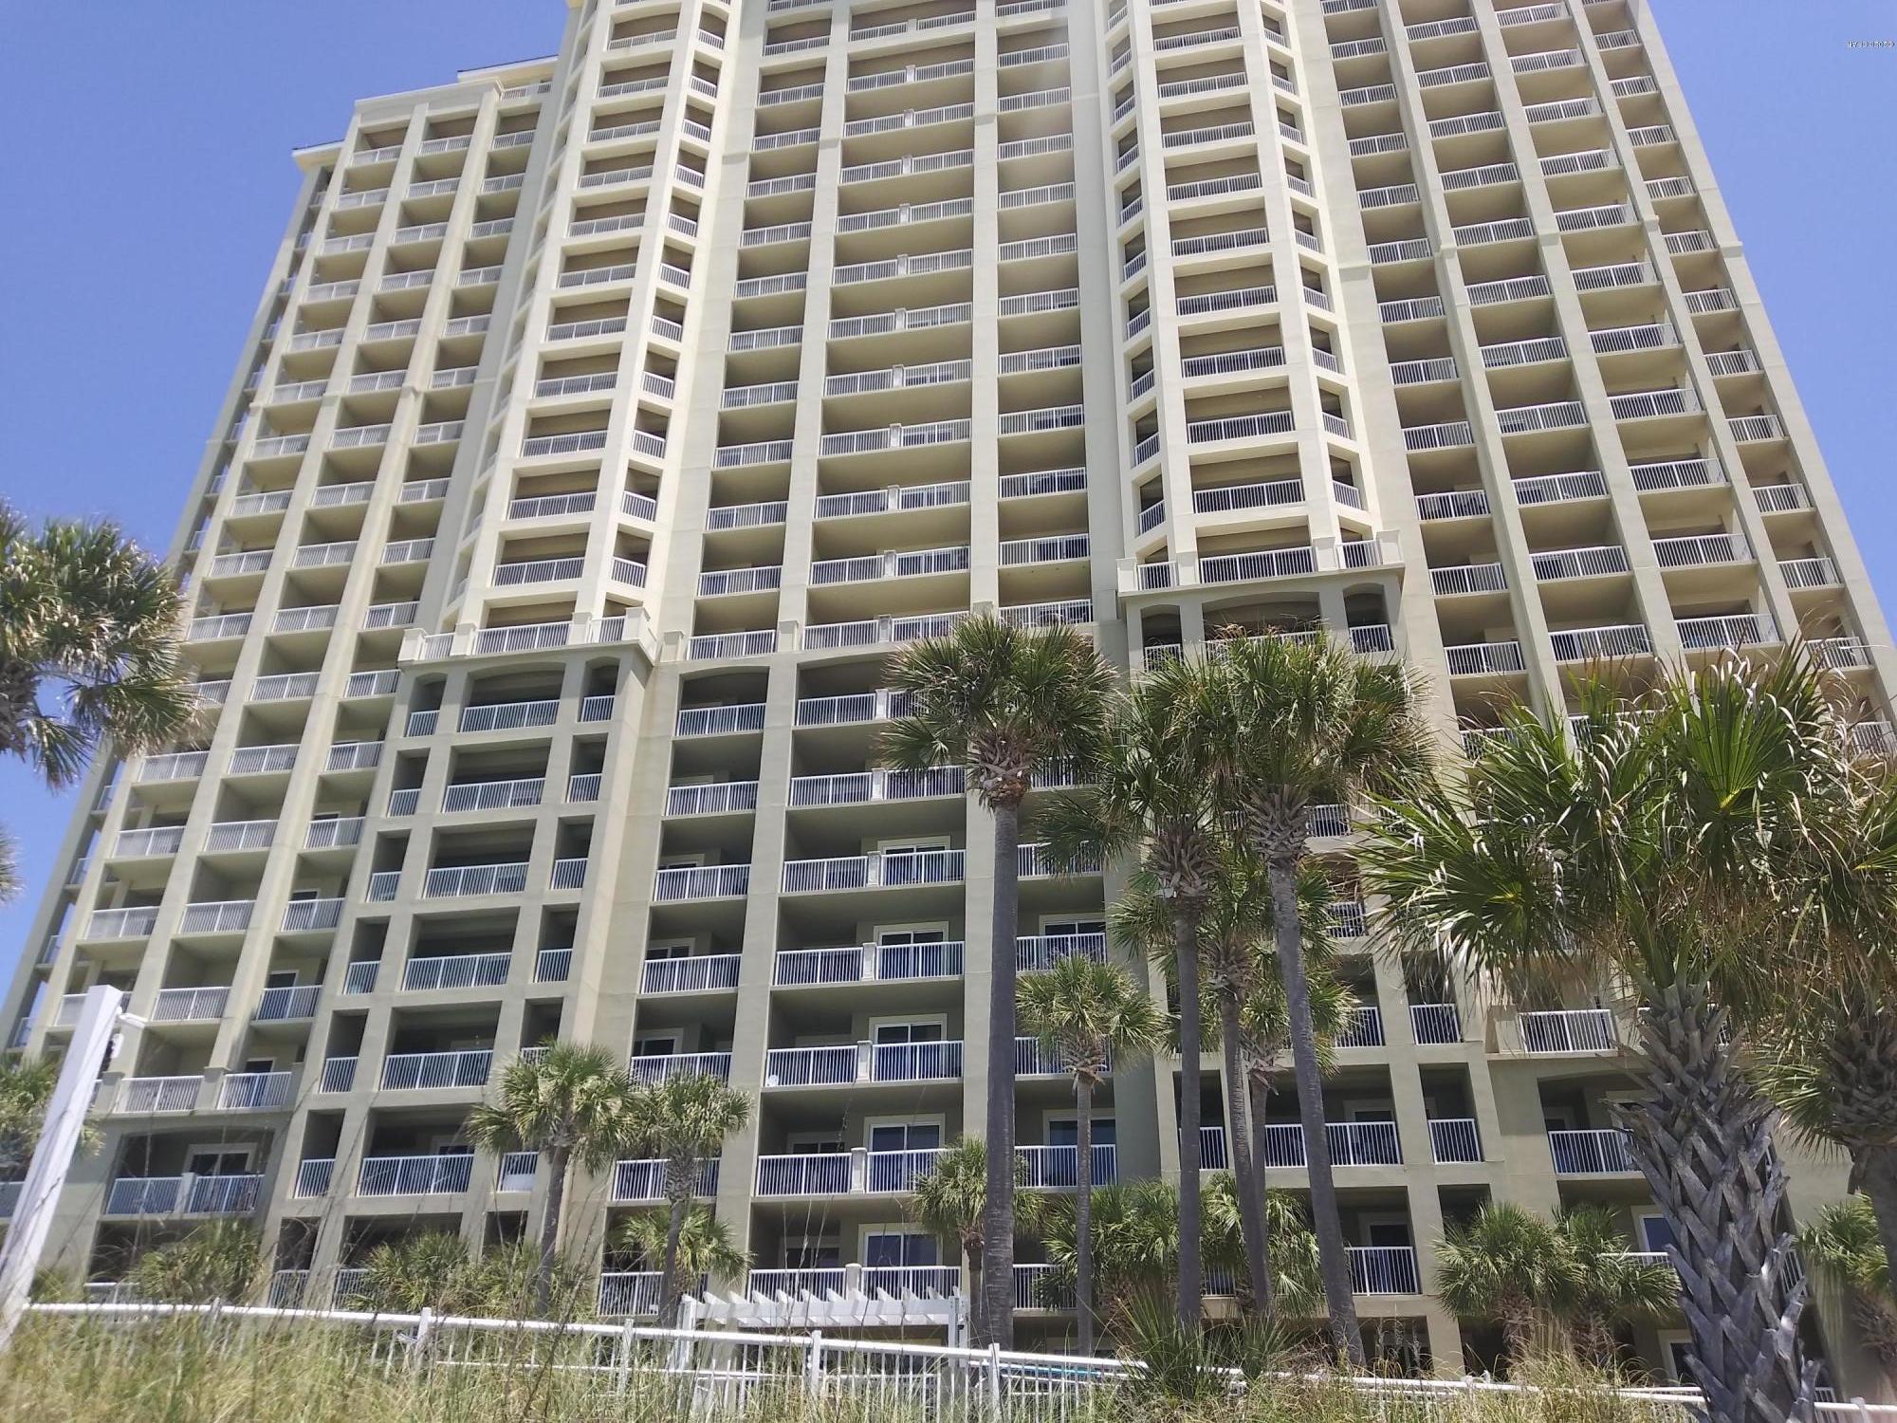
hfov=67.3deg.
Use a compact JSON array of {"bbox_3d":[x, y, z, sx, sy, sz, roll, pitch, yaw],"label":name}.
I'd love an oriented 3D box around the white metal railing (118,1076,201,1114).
[{"bbox_3d":[-23.840,11.586,43.076,2.714,1.028,0.100,-5,-31,10],"label":"white metal railing"}]

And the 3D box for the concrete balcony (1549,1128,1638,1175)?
[{"bbox_3d":[15.899,10.752,34.713,2.251,1.043,0.100,-5,-31,10],"label":"concrete balcony"}]

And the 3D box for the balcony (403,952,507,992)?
[{"bbox_3d":[-15.124,8.395,44.596,3.502,1.100,1.200,-5,-31,10],"label":"balcony"}]

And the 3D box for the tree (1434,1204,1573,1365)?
[{"bbox_3d":[11.102,11.595,28.524,2.900,3.324,2.900,-10,-32,17],"label":"tree"}]

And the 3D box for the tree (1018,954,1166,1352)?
[{"bbox_3d":[3.234,10.267,31.076,3.411,10.200,3.411,-5,-31,10],"label":"tree"}]

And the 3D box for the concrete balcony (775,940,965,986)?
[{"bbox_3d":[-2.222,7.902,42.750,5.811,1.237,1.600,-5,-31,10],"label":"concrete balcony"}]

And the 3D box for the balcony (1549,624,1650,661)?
[{"bbox_3d":[18.961,-1.971,41.389,2.665,1.016,0.100,-5,-31,10],"label":"balcony"}]

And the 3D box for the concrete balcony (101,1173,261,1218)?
[{"bbox_3d":[-23.364,15.137,44.222,5.074,1.100,1.200,-5,-31,10],"label":"concrete balcony"}]

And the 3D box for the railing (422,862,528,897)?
[{"bbox_3d":[-14.759,5.362,44.761,3.427,1.013,0.100,-5,-31,10],"label":"railing"}]

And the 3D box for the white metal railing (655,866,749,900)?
[{"bbox_3d":[-7.456,5.233,43.194,3.005,1.039,0.100,-5,-31,10],"label":"white metal railing"}]

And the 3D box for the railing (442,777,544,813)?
[{"bbox_3d":[-14.677,2.799,46.265,3.412,1.028,0.100,-5,-31,10],"label":"railing"}]

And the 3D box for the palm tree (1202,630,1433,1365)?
[{"bbox_3d":[5.390,3.616,19.153,3.255,10.900,3.255,-5,-31,10],"label":"palm tree"}]

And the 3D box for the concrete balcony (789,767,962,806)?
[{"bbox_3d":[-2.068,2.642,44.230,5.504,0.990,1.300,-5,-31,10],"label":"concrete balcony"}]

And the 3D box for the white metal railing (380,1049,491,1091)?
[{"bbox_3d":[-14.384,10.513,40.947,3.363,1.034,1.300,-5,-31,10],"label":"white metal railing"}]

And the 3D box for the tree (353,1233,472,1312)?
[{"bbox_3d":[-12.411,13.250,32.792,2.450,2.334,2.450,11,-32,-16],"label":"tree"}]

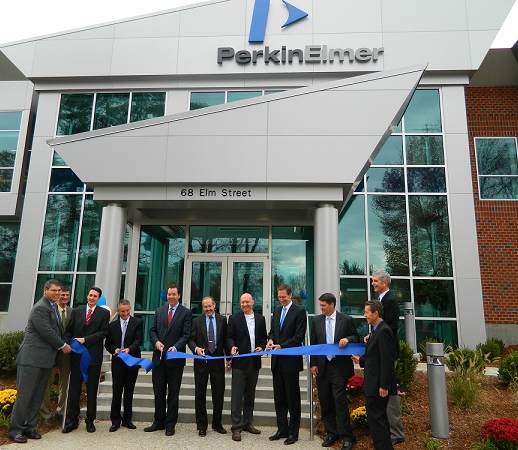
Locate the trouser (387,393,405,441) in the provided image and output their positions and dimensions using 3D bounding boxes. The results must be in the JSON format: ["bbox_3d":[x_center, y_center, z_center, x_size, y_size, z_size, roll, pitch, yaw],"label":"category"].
[{"bbox_3d":[1.406,1.873,4.928,0.320,0.970,0.360,7,-14,-25],"label":"trouser"}]

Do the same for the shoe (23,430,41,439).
[{"bbox_3d":[-2.723,2.507,5.198,0.300,0.110,0.110,-9,-16,40],"label":"shoe"}]

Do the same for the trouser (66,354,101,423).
[{"bbox_3d":[-2.244,2.079,5.646,0.420,0.920,0.310,1,-13,-1],"label":"trouser"}]

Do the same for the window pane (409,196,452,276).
[{"bbox_3d":[3.853,0.238,9.727,0.839,1.869,0.060,0,-12,4],"label":"window pane"}]

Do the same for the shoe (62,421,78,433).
[{"bbox_3d":[-2.317,2.509,5.428,0.110,0.105,0.300,-2,-12,14],"label":"shoe"}]

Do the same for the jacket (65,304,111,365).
[{"bbox_3d":[-2.233,1.397,5.736,0.490,0.760,0.330,2,-13,-4],"label":"jacket"}]

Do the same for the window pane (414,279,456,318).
[{"bbox_3d":[3.823,1.592,9.435,0.837,0.818,0.060,0,-12,4],"label":"window pane"}]

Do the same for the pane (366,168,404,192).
[{"bbox_3d":[3.477,-1.204,11.818,1.004,0.722,0.050,0,-12,4],"label":"pane"}]

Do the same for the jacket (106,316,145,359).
[{"bbox_3d":[-1.793,1.528,5.770,0.500,0.650,0.290,4,-12,-11],"label":"jacket"}]

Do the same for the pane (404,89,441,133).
[{"bbox_3d":[4.582,-3.179,12.160,1.004,1.314,0.050,0,-12,4],"label":"pane"}]

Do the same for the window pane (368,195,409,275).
[{"bbox_3d":[3.272,0.251,10.915,0.985,2.062,0.050,0,-12,3],"label":"window pane"}]

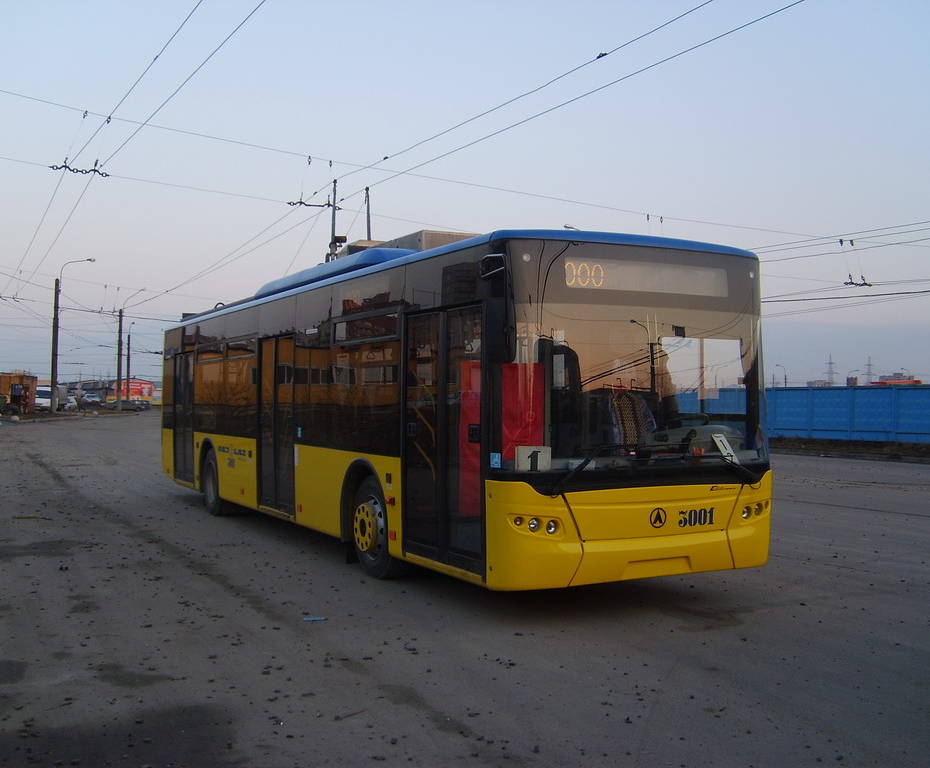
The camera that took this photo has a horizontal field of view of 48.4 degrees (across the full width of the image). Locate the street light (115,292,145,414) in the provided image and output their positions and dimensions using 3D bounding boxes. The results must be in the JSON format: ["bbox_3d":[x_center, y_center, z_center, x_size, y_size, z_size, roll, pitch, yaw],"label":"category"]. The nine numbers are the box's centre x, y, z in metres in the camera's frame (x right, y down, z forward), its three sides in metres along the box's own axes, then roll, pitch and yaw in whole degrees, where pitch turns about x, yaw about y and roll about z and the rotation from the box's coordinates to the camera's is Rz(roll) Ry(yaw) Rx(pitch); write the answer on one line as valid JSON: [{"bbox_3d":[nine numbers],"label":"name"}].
[{"bbox_3d":[-31.337,-3.232,97.000,2.750,11.400,0.450,0,-1,-6],"label":"street light"}]

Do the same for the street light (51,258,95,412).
[{"bbox_3d":[-27.980,-3.466,74.000,3.050,11.000,0.450,0,-1,-6],"label":"street light"}]

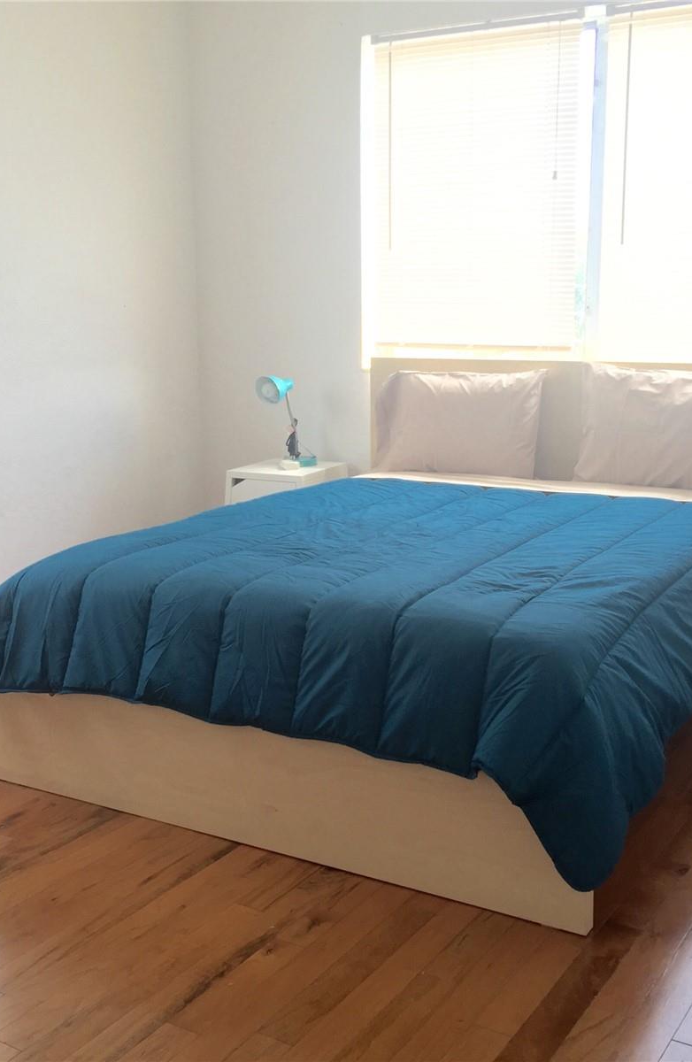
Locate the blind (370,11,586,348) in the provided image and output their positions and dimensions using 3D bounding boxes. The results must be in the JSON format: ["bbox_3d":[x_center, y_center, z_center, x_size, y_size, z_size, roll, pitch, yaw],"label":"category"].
[{"bbox_3d":[0.477,-1.302,4.541,0.875,1.220,0.040,6,13,31],"label":"blind"}]

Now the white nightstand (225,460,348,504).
[{"bbox_3d":[-0.234,0.008,4.993,0.460,0.550,0.375,5,12,28],"label":"white nightstand"}]

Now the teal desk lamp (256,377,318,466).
[{"bbox_3d":[-0.234,-0.464,4.957,0.150,0.385,0.240,9,14,40],"label":"teal desk lamp"}]

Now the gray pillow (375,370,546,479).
[{"bbox_3d":[0.413,-0.397,4.422,0.670,0.405,0.160,6,-2,31],"label":"gray pillow"}]

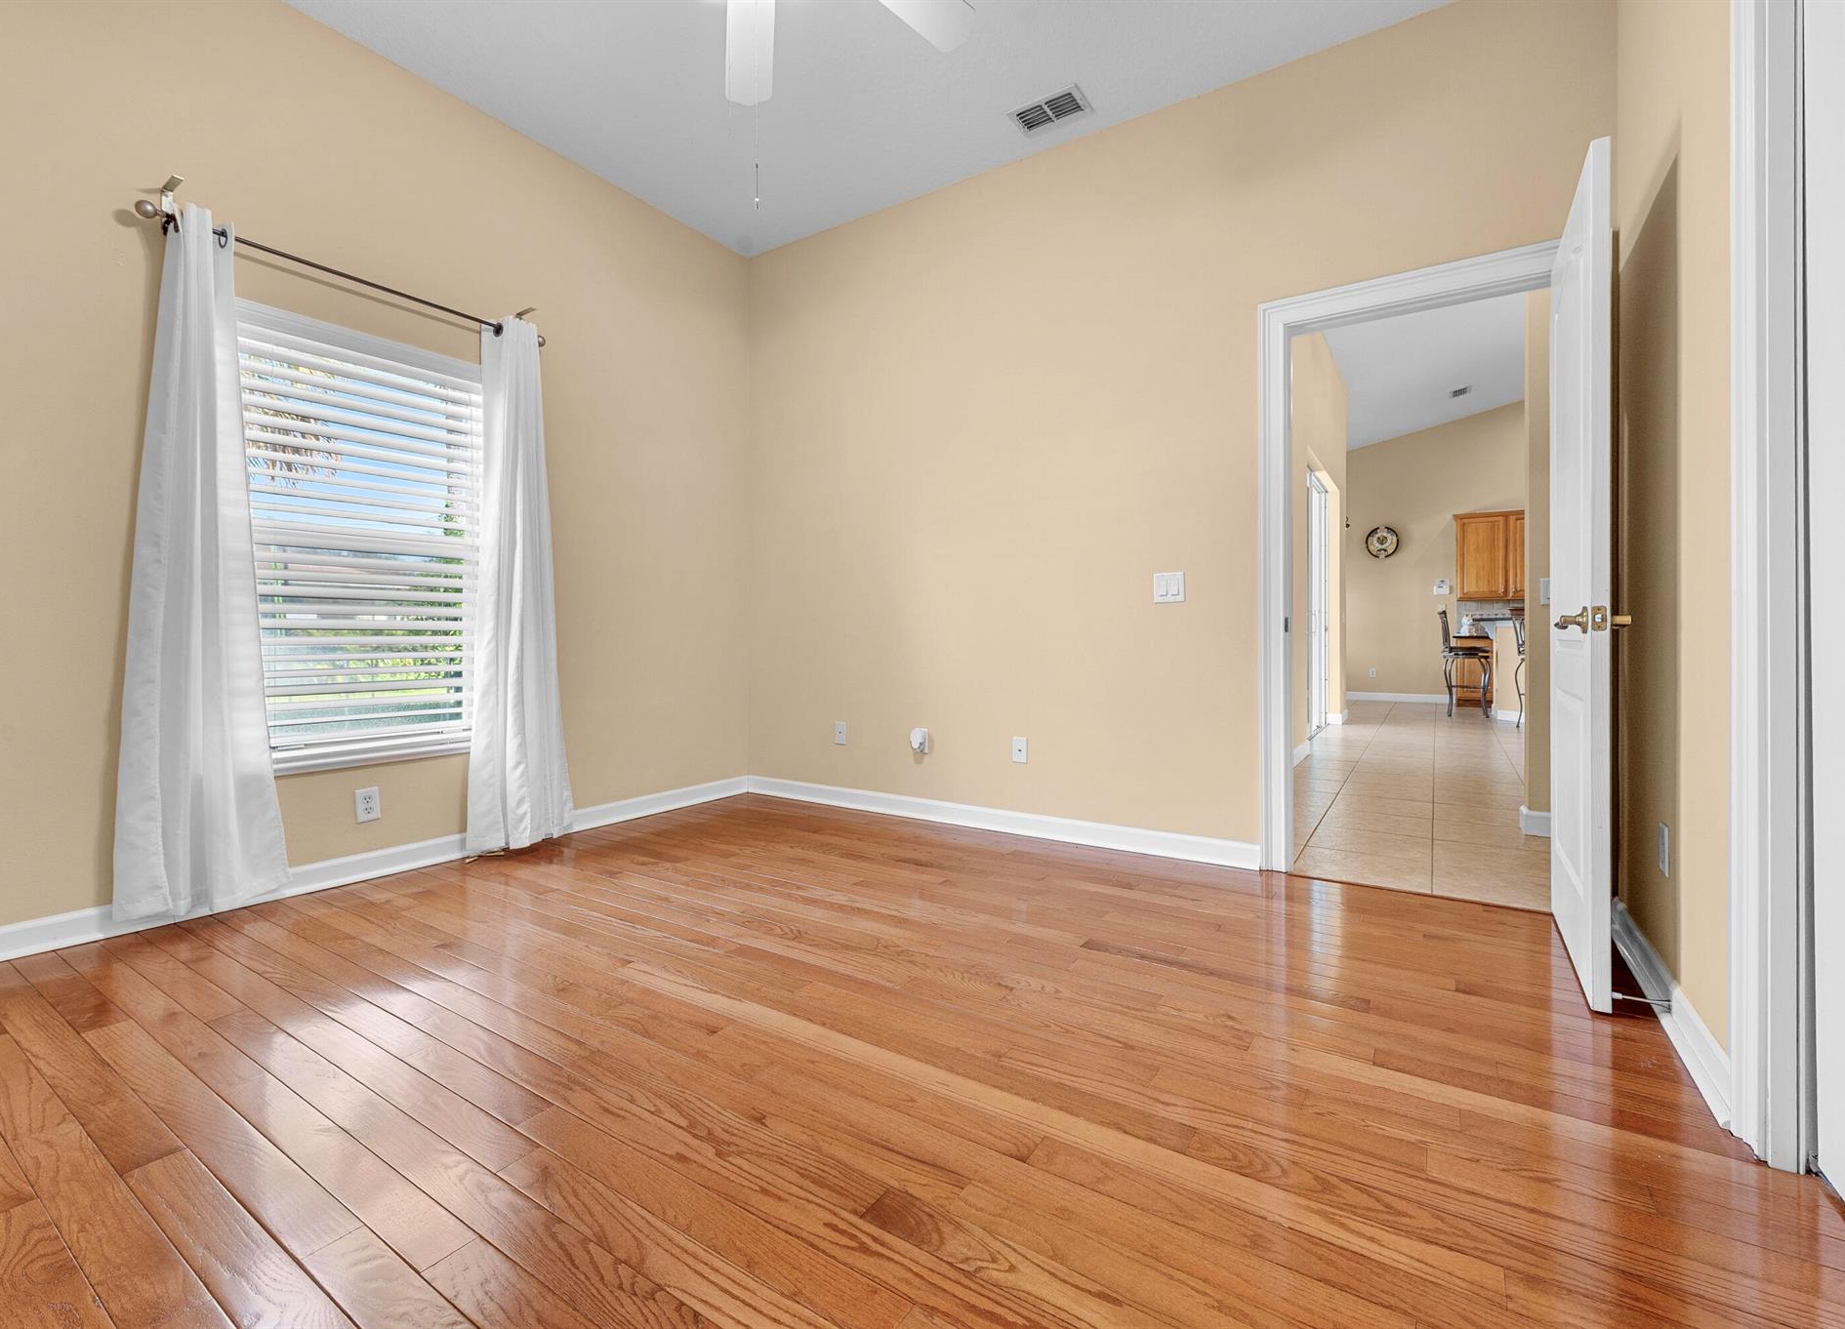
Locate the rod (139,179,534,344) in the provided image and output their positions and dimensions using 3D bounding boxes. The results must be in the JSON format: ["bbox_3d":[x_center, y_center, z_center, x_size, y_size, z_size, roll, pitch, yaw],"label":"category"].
[{"bbox_3d":[-1.962,-1.388,2.784,0.110,0.140,1.250,1,1,33],"label":"rod"}]

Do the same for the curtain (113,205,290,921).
[{"bbox_3d":[-2.195,-0.329,2.397,0.140,2.110,0.420,1,1,33],"label":"curtain"}]

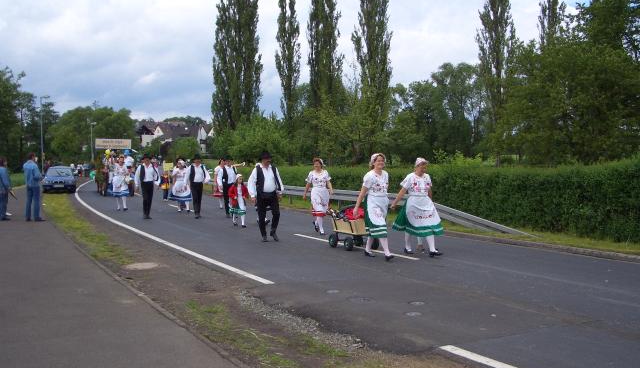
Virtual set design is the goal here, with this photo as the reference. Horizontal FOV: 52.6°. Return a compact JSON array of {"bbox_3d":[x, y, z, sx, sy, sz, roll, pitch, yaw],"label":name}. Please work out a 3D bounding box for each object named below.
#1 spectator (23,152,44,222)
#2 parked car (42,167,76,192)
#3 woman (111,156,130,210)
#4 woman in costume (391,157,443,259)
[{"bbox_3d":[-7.659,0.080,17.300,0.560,1.780,0.450,1,3,43],"label":"spectator"},{"bbox_3d":[-14.591,-0.252,36.300,1.720,1.400,4.350,-1,2,-19],"label":"parked car"},{"bbox_3d":[-6.304,-0.038,20.500,0.600,1.720,0.480,-1,2,-20],"label":"woman"},{"bbox_3d":[1.672,0.382,11.100,0.700,1.660,0.620,-1,2,-33],"label":"woman in costume"}]

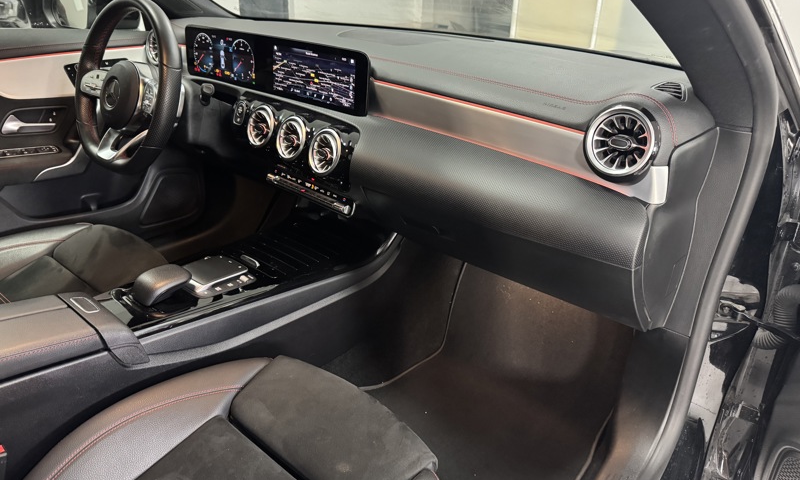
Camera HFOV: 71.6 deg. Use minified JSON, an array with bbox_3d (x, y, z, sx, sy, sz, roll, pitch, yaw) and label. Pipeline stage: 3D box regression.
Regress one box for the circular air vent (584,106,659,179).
[{"bbox_3d":[0.271,-0.120,0.674,0.090,0.090,0.040,22,31,38],"label":"circular air vent"}]

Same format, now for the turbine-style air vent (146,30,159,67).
[{"bbox_3d":[-0.614,-0.493,1.417,0.090,0.090,0.040,22,31,38],"label":"turbine-style air vent"}]

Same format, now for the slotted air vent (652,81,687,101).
[{"bbox_3d":[0.340,-0.188,0.700,0.052,0.037,0.022,5,-18,7],"label":"slotted air vent"}]

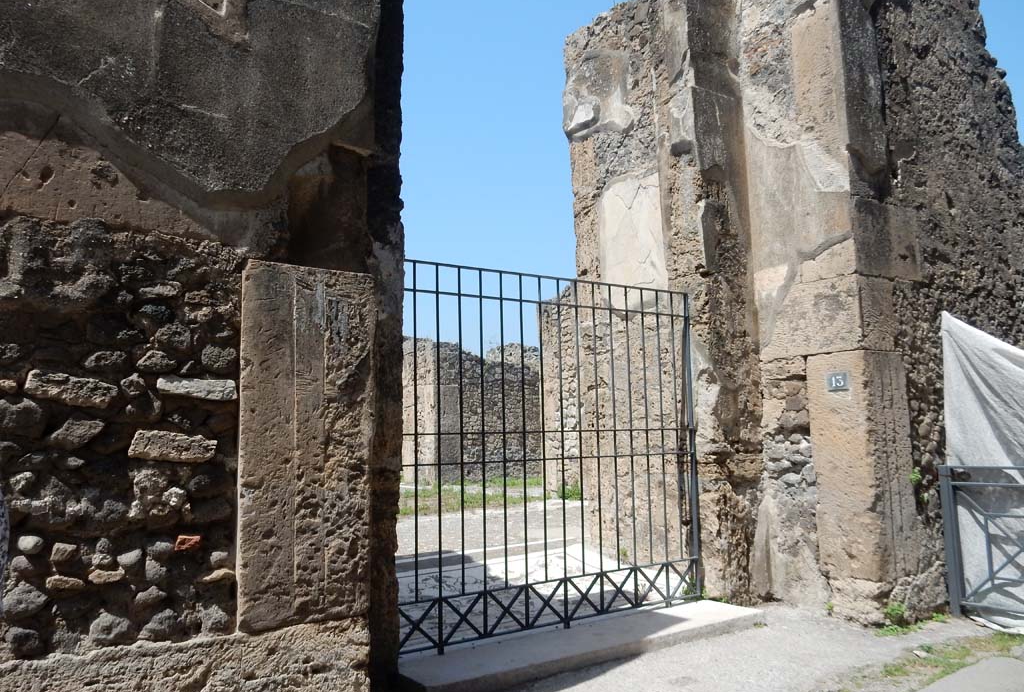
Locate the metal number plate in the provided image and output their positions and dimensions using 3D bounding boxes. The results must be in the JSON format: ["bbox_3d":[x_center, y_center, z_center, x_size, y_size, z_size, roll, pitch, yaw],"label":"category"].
[{"bbox_3d":[2.383,0.264,5.411,0.012,0.135,0.168,3,-7,-32],"label":"metal number plate"}]

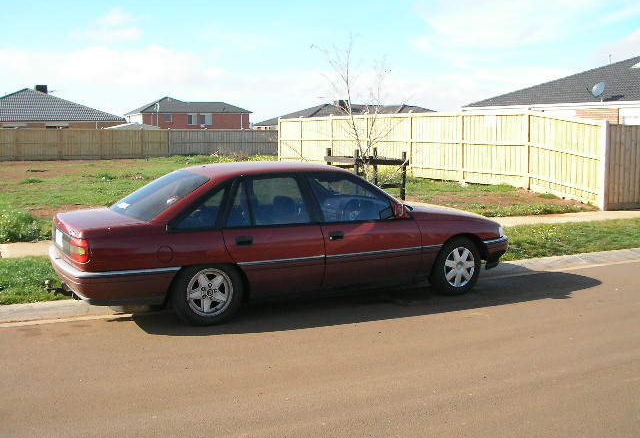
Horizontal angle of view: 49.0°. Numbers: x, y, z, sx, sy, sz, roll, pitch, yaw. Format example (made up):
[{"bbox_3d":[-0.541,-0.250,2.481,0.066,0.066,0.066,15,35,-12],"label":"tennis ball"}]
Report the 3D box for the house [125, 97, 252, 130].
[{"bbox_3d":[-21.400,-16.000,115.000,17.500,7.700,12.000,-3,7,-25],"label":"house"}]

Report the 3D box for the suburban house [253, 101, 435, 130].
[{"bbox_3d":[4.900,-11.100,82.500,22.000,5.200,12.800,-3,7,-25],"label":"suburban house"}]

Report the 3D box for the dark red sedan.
[{"bbox_3d":[-0.240,0.105,7.365,4.850,1.400,1.810,-3,8,-27],"label":"dark red sedan"}]

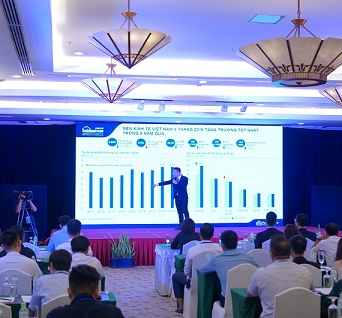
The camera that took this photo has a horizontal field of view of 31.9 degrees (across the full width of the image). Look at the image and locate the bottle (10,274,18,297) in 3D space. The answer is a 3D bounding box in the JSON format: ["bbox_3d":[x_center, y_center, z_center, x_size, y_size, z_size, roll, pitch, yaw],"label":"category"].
[{"bbox_3d":[-1.444,1.165,5.497,0.065,0.207,0.065,0,-3,-11],"label":"bottle"}]

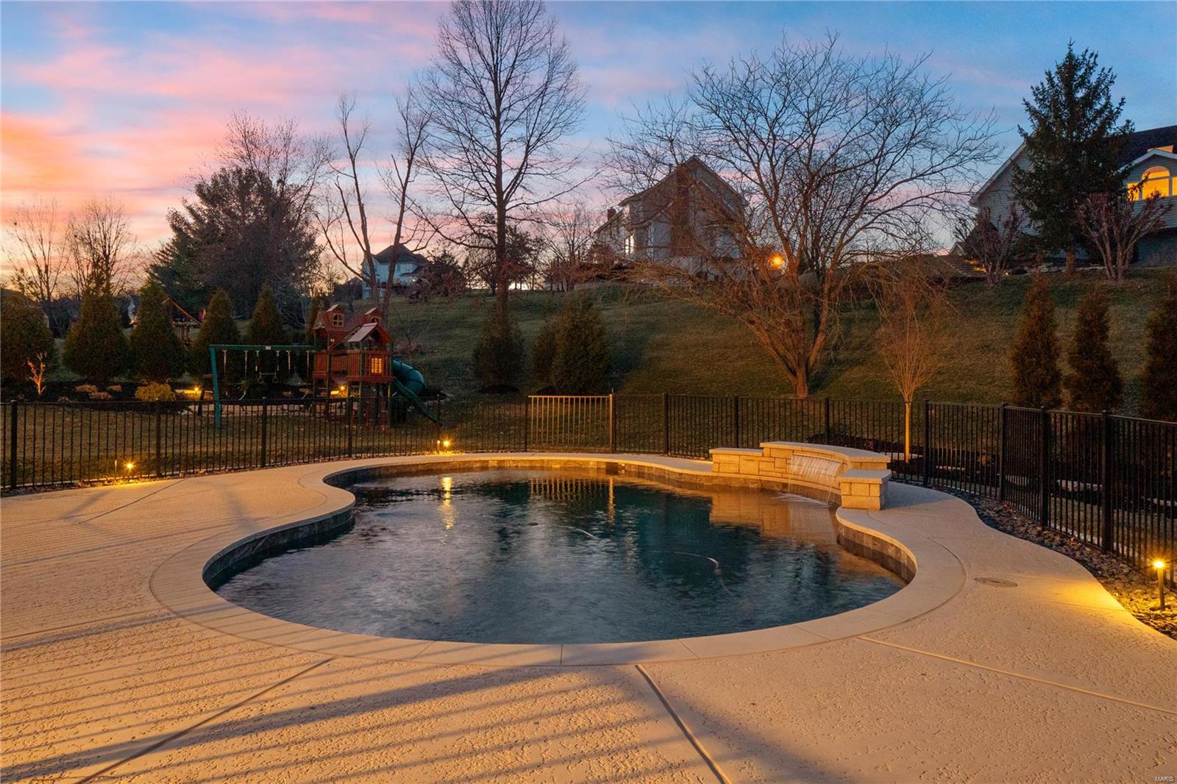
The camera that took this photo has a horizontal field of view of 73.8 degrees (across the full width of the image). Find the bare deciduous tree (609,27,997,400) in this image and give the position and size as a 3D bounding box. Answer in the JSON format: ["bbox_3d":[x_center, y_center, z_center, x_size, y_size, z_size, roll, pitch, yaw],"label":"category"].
[{"bbox_3d":[6.020,-4.970,22.000,10.500,10.200,9.800,0,0,0],"label":"bare deciduous tree"}]

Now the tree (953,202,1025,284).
[{"bbox_3d":[18.900,-7.030,37.000,3.200,3.830,3.000,0,0,0],"label":"tree"}]

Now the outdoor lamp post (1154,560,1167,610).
[{"bbox_3d":[3.470,1.164,4.750,0.080,0.330,0.080,0,0,0],"label":"outdoor lamp post"}]

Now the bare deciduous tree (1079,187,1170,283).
[{"bbox_3d":[23.900,-7.120,35.000,4.050,4.150,3.800,0,0,0],"label":"bare deciduous tree"}]

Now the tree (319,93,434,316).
[{"bbox_3d":[-10.900,-9.070,40.000,5.700,12.800,5.200,0,0,0],"label":"tree"}]

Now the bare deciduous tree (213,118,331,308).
[{"bbox_3d":[-20.900,-11.700,52.000,8.000,13.800,7.500,0,0,0],"label":"bare deciduous tree"}]

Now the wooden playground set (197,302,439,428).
[{"bbox_3d":[-8.140,-0.950,24.630,6.800,3.880,3.100,0,0,-40],"label":"wooden playground set"}]

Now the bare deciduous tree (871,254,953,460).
[{"bbox_3d":[5.470,-0.585,13.300,1.380,3.530,1.350,0,0,0],"label":"bare deciduous tree"}]

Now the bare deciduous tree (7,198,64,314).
[{"bbox_3d":[-43.700,-10.400,62.000,4.600,10.000,4.400,0,0,0],"label":"bare deciduous tree"}]

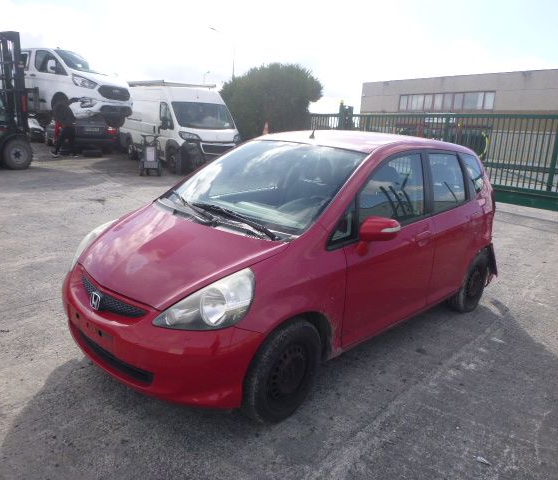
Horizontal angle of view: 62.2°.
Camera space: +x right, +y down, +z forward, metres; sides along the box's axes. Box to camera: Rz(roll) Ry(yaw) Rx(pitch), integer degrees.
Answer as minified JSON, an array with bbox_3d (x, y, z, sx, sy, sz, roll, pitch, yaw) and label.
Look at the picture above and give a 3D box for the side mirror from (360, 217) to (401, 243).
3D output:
[{"bbox_3d":[0.591,-0.050,2.663,0.210,0.150,0.130,16,19,42],"label":"side mirror"}]

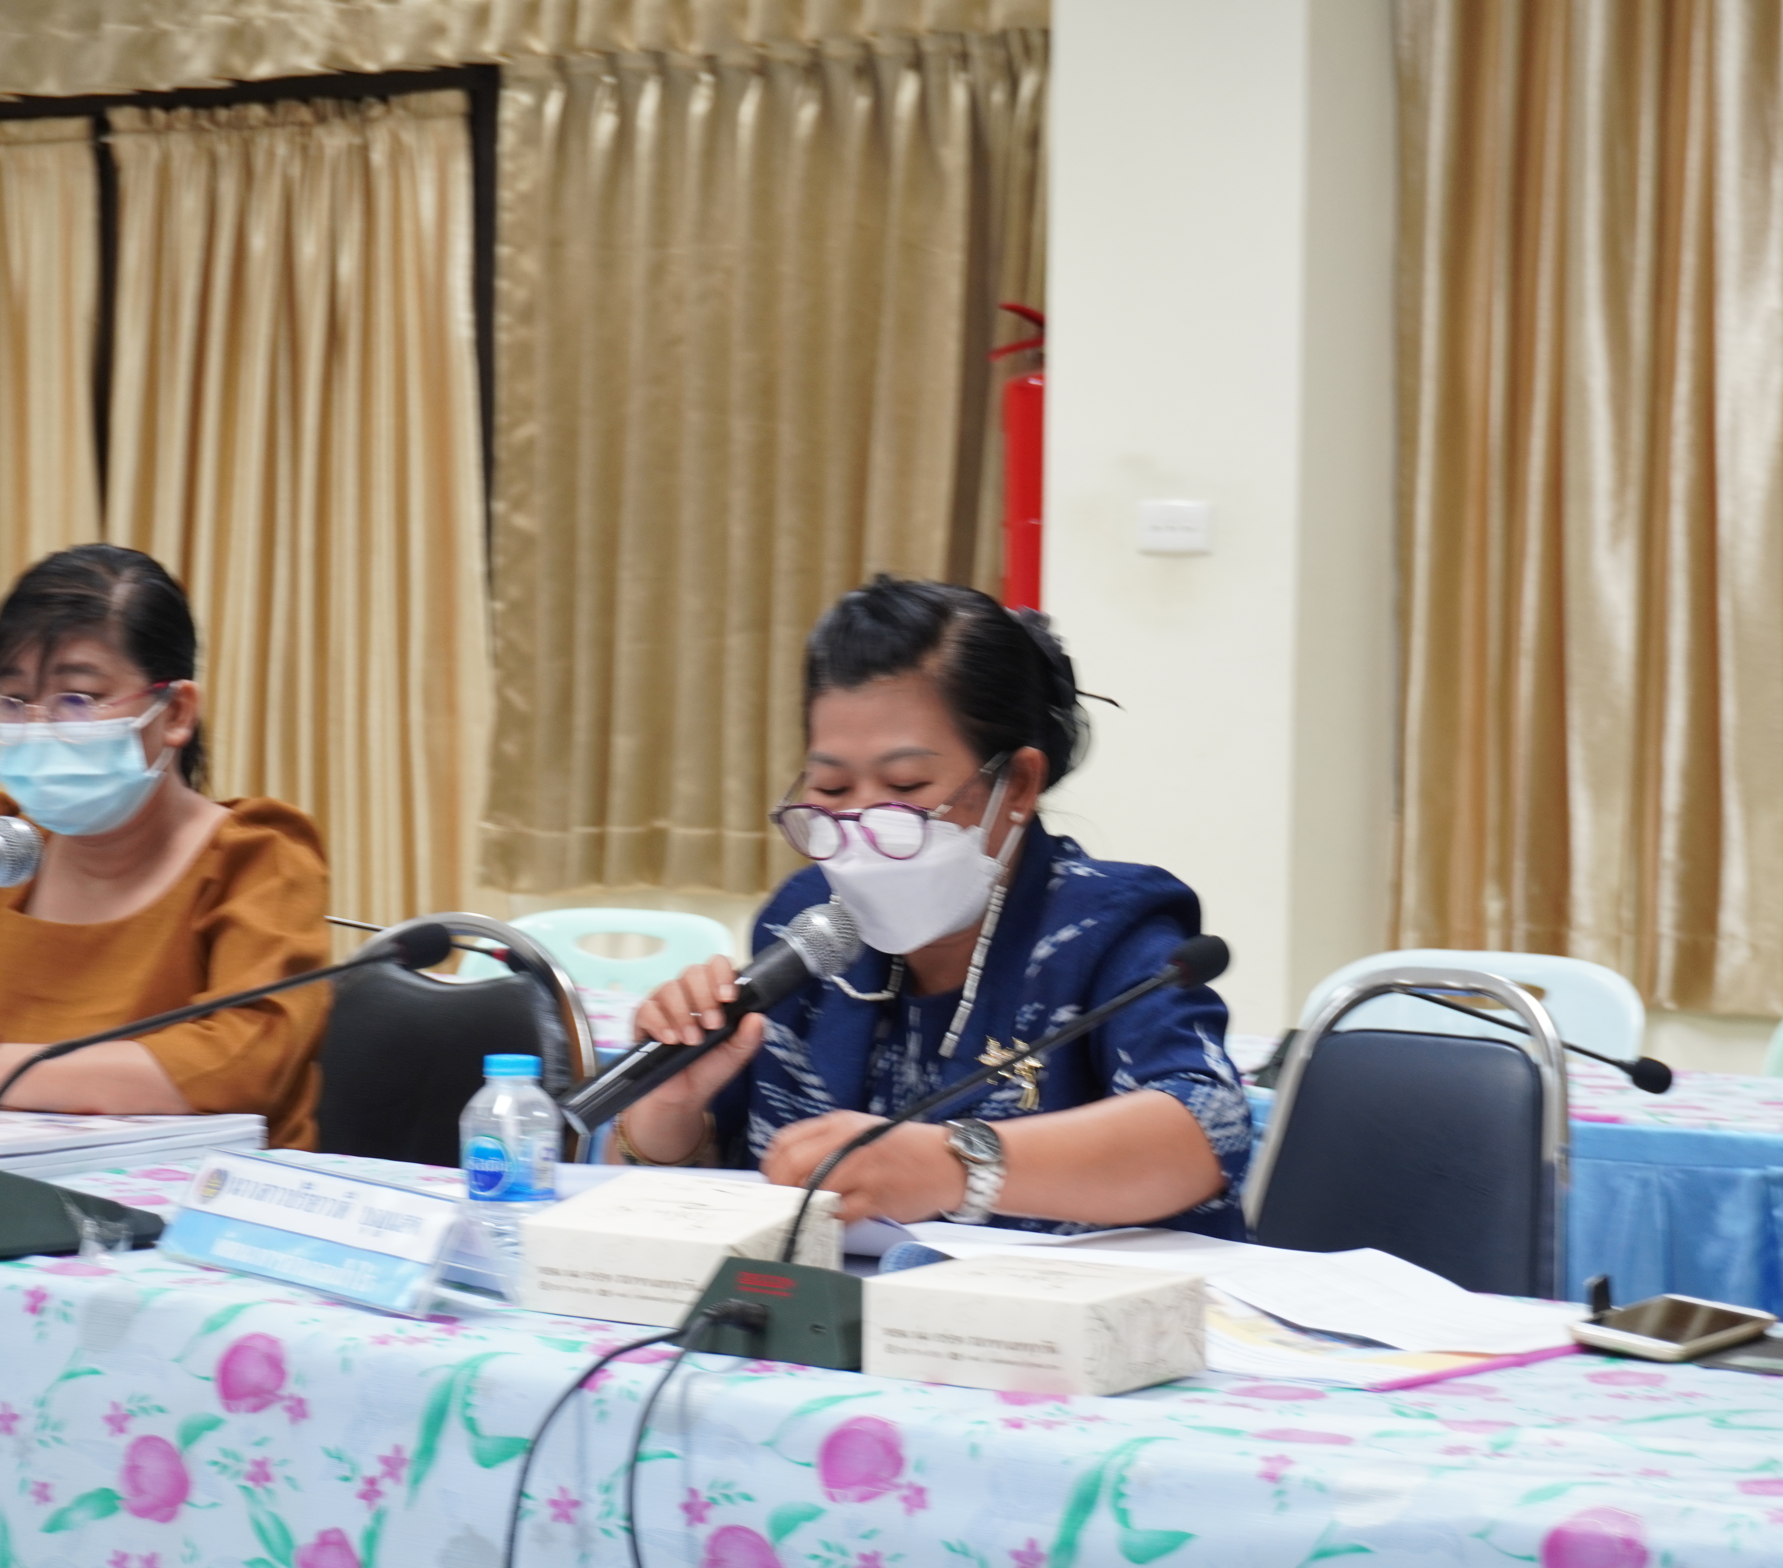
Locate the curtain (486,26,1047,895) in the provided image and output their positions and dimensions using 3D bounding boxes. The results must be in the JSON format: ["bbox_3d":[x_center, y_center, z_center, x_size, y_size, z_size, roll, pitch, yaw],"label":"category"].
[{"bbox_3d":[-0.175,-0.482,6.867,1.058,1.317,0.120,2,2,31],"label":"curtain"}]

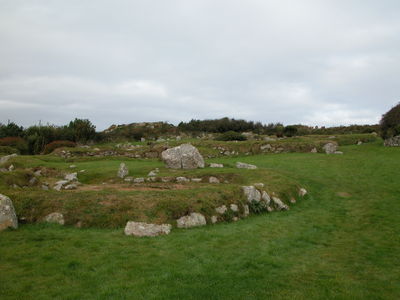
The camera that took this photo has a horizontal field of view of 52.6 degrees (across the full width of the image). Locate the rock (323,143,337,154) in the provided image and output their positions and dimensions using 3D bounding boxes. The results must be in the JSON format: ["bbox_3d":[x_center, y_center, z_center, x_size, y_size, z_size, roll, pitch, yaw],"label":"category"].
[{"bbox_3d":[8.052,-0.077,25.000,0.878,0.697,0.700,1,3,18],"label":"rock"}]

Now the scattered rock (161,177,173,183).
[{"bbox_3d":[-0.963,0.848,11.622,0.326,0.159,0.243,0,3,-2],"label":"scattered rock"}]

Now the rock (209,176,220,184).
[{"bbox_3d":[0.410,0.862,11.427,0.321,0.212,0.255,0,3,1],"label":"rock"}]

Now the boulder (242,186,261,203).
[{"bbox_3d":[1.034,0.885,8.000,0.359,0.320,0.280,0,3,7],"label":"boulder"}]

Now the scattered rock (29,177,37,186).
[{"bbox_3d":[-4.180,0.786,10.091,0.184,0.237,0.183,-1,3,-12],"label":"scattered rock"}]

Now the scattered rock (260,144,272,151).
[{"bbox_3d":[4.193,-0.158,25.500,0.742,0.371,0.500,0,3,9],"label":"scattered rock"}]

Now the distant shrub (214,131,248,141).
[{"bbox_3d":[2.645,-1.258,35.076,2.741,0.841,2.152,0,3,2],"label":"distant shrub"}]

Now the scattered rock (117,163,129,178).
[{"bbox_3d":[-2.467,0.667,13.000,0.362,0.488,0.300,-1,3,-11],"label":"scattered rock"}]

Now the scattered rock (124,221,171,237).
[{"bbox_3d":[-0.857,1.281,6.600,0.742,0.253,0.400,0,3,-4],"label":"scattered rock"}]

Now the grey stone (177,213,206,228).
[{"bbox_3d":[-0.149,1.232,7.066,0.519,0.273,0.333,0,3,-1],"label":"grey stone"}]

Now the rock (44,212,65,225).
[{"bbox_3d":[-2.600,1.224,7.228,0.344,0.204,0.255,0,3,-10],"label":"rock"}]

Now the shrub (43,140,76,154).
[{"bbox_3d":[-9.696,-0.173,27.908,2.316,0.935,1.816,0,3,-10],"label":"shrub"}]

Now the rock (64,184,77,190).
[{"bbox_3d":[-3.381,0.983,10.600,0.308,0.154,0.260,-1,3,-18],"label":"rock"}]

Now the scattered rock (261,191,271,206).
[{"bbox_3d":[1.426,1.056,8.801,0.204,0.336,0.202,0,3,5],"label":"scattered rock"}]

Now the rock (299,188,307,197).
[{"bbox_3d":[2.445,1.015,9.600,0.186,0.198,0.170,1,3,14],"label":"rock"}]

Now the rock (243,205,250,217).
[{"bbox_3d":[0.879,1.142,7.600,0.120,0.212,0.120,0,3,7],"label":"rock"}]

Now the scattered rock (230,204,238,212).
[{"bbox_3d":[0.648,1.090,7.600,0.147,0.147,0.130,0,3,5],"label":"scattered rock"}]

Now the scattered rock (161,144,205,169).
[{"bbox_3d":[-0.715,0.284,17.000,1.771,1.009,1.400,0,3,-2],"label":"scattered rock"}]

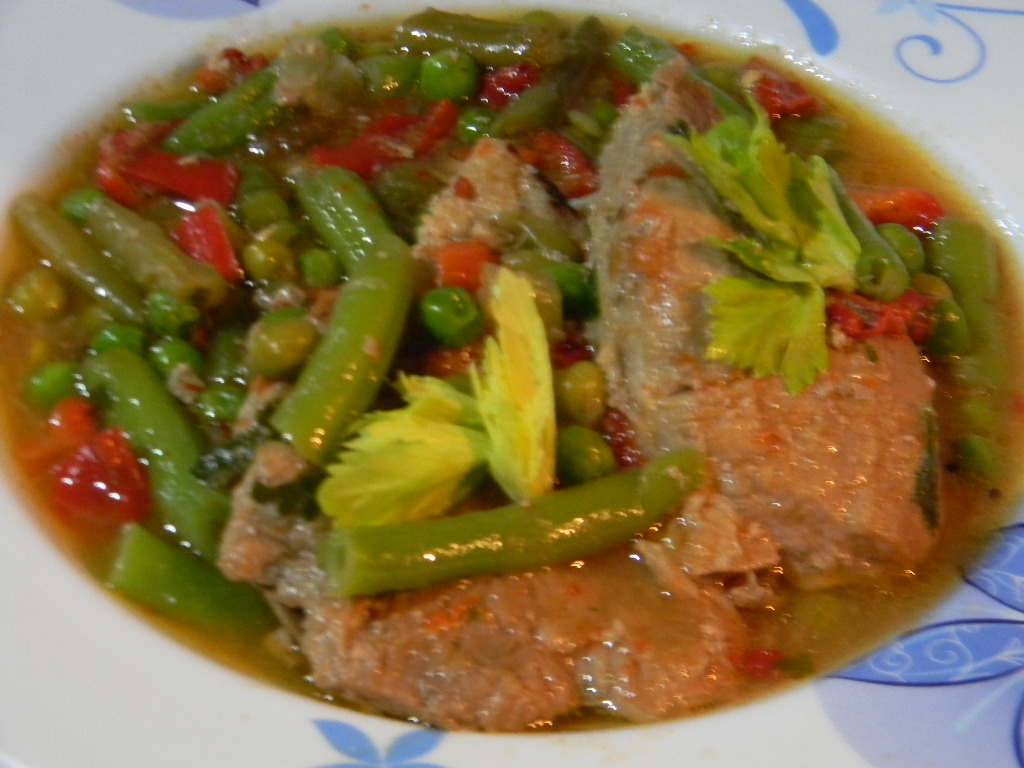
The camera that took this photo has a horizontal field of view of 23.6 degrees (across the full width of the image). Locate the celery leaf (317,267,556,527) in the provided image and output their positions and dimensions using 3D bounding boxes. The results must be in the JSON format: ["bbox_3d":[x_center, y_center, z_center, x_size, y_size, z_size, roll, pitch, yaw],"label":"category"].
[{"bbox_3d":[-0.010,0.002,0.339,0.033,0.016,0.035,3,43,0],"label":"celery leaf"}]

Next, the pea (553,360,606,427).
[{"bbox_3d":[0.010,0.001,0.358,0.009,0.009,0.009,4,42,0],"label":"pea"}]

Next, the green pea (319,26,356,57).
[{"bbox_3d":[-0.030,-0.059,0.423,0.007,0.007,0.007,4,42,0],"label":"green pea"}]

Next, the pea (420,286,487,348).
[{"bbox_3d":[-0.009,-0.010,0.361,0.009,0.009,0.009,1,43,-2],"label":"pea"}]

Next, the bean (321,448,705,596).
[{"bbox_3d":[0.000,0.018,0.321,0.050,0.009,0.011,-13,45,-16],"label":"bean"}]

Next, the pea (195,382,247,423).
[{"bbox_3d":[-0.041,0.003,0.346,0.008,0.007,0.008,-2,43,-5],"label":"pea"}]

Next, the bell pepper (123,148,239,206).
[{"bbox_3d":[-0.052,-0.032,0.383,0.017,0.006,0.009,11,44,8],"label":"bell pepper"}]

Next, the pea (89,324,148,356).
[{"bbox_3d":[-0.058,-0.006,0.362,0.009,0.008,0.009,4,42,0],"label":"pea"}]

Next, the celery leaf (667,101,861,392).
[{"bbox_3d":[0.038,-0.021,0.367,0.030,0.018,0.043,4,42,0],"label":"celery leaf"}]

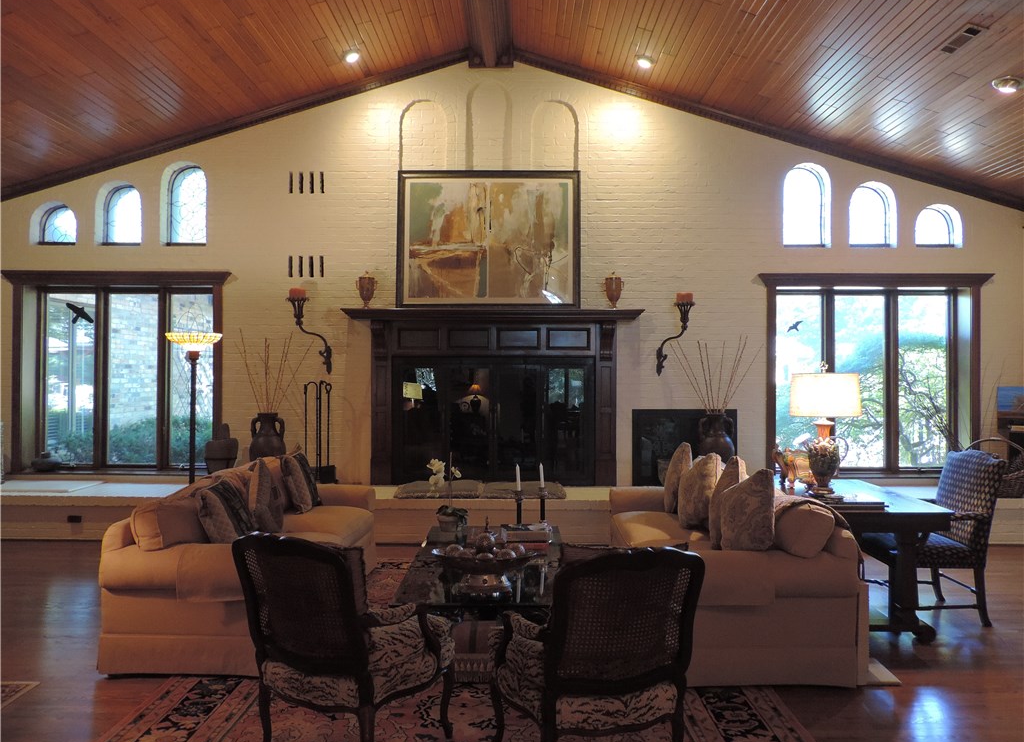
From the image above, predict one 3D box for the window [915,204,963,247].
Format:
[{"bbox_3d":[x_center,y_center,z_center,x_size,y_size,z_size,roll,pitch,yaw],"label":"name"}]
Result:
[{"bbox_3d":[4.146,-1.413,6.987,0.458,0.428,0.150,0,0,1],"label":"window"}]

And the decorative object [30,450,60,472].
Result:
[{"bbox_3d":[-4.740,0.922,7.230,0.316,0.224,0.260,0,-1,1],"label":"decorative object"}]

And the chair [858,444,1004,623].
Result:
[{"bbox_3d":[2.573,1.012,4.473,0.670,1.020,0.570,0,0,-2],"label":"chair"}]

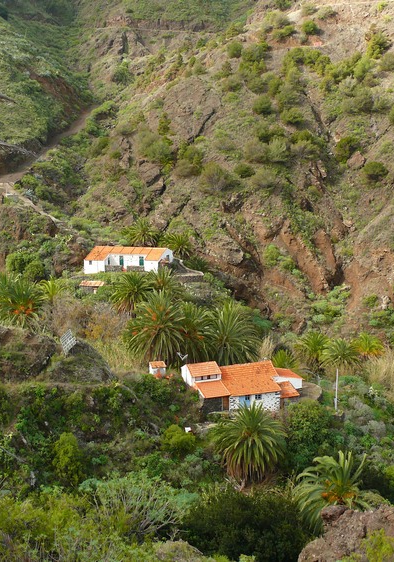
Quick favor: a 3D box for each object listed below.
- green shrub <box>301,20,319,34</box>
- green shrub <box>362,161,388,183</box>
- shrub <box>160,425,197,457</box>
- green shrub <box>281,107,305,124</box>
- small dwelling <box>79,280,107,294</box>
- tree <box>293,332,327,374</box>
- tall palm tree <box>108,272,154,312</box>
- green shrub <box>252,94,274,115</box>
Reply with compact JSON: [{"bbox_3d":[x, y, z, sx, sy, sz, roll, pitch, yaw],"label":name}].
[{"bbox_3d":[30.421,-68.550,205.000,4.900,3.800,4.600,2,12,8],"label":"green shrub"},{"bbox_3d":[40.730,-24.990,173.000,5.760,4.870,5.470,0,12,0],"label":"green shrub"},{"bbox_3d":[-2.390,20.620,98.000,4.510,4.010,4.290,0,12,0],"label":"shrub"},{"bbox_3d":[23.683,-41.042,188.000,5.800,4.500,5.600,0,13,0],"label":"green shrub"},{"bbox_3d":[-19.023,1.274,138.000,4.500,2.100,2.600,1,12,4],"label":"small dwelling"},{"bbox_3d":[19.030,11.720,126.000,5.480,6.600,5.480,0,12,0],"label":"tree"},{"bbox_3d":[-10.627,1.866,123.000,7.400,6.900,7.300,0,13,0],"label":"tall palm tree"},{"bbox_3d":[17.720,-47.030,202.000,5.690,5.170,5.400,0,12,0],"label":"green shrub"}]

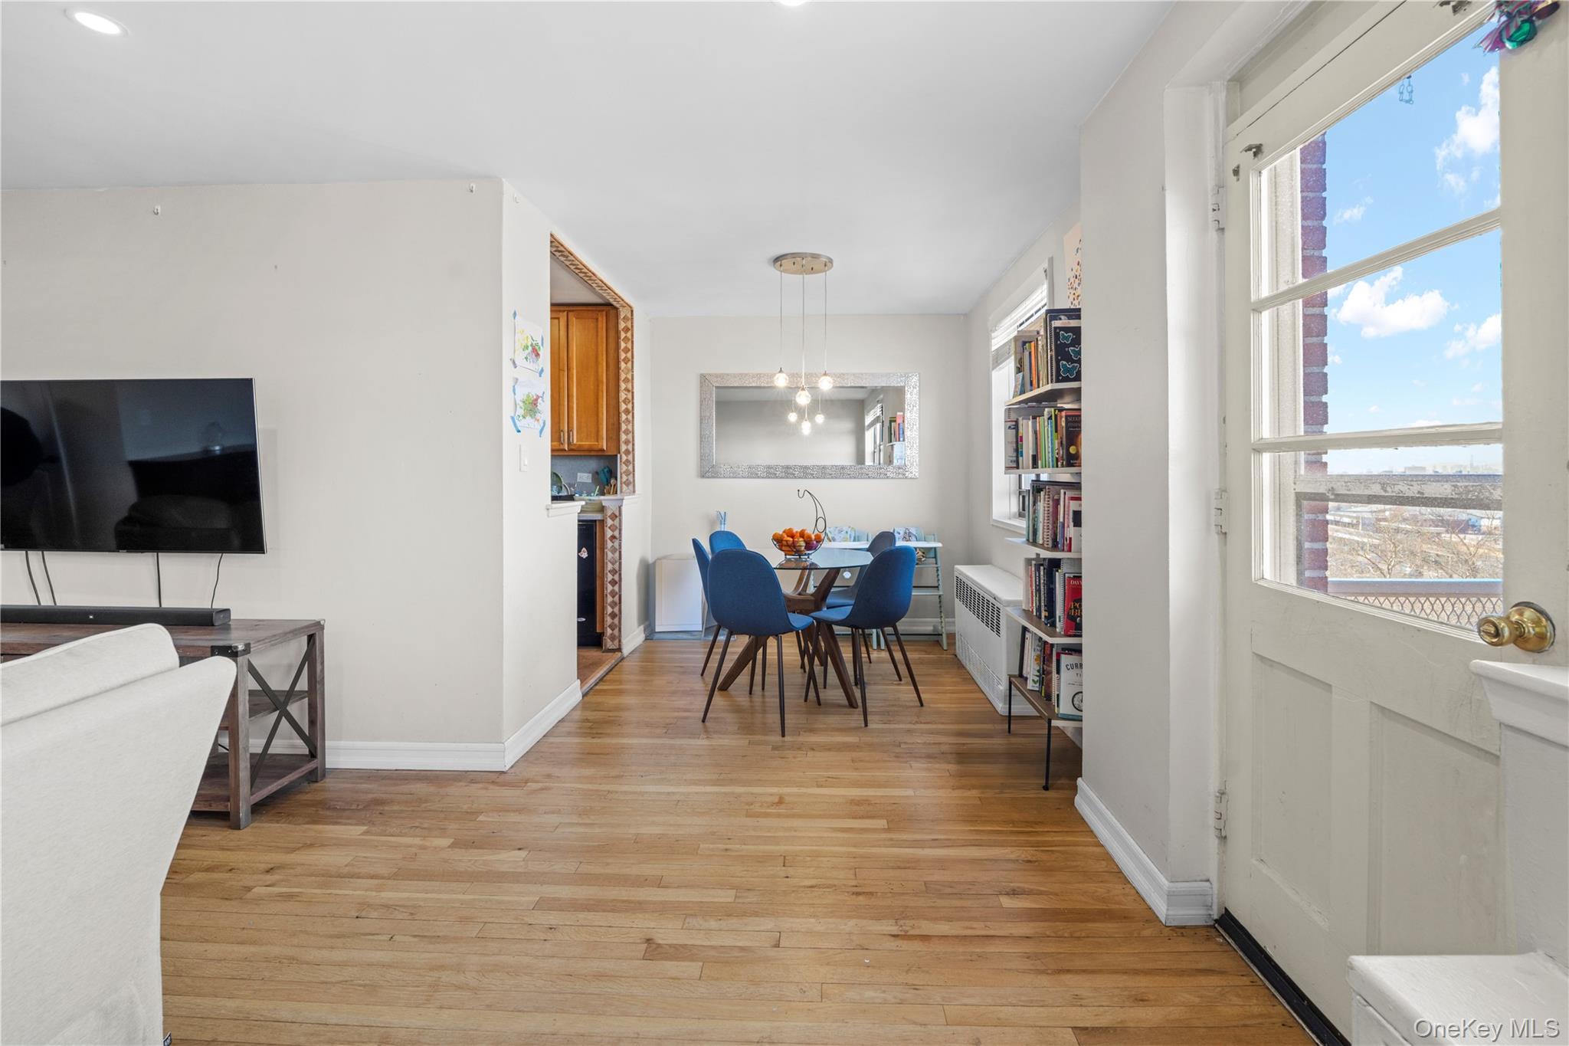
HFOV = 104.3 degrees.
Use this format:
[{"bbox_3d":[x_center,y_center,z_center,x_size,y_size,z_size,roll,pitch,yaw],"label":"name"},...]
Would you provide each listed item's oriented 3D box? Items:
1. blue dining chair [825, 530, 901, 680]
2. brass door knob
[{"bbox_3d":[0.420,0.496,3.734,0.530,0.868,0.460,-1,2,-16],"label":"blue dining chair"},{"bbox_3d":[1.136,0.167,0.957,0.068,0.074,0.072,0,2,3],"label":"brass door knob"}]

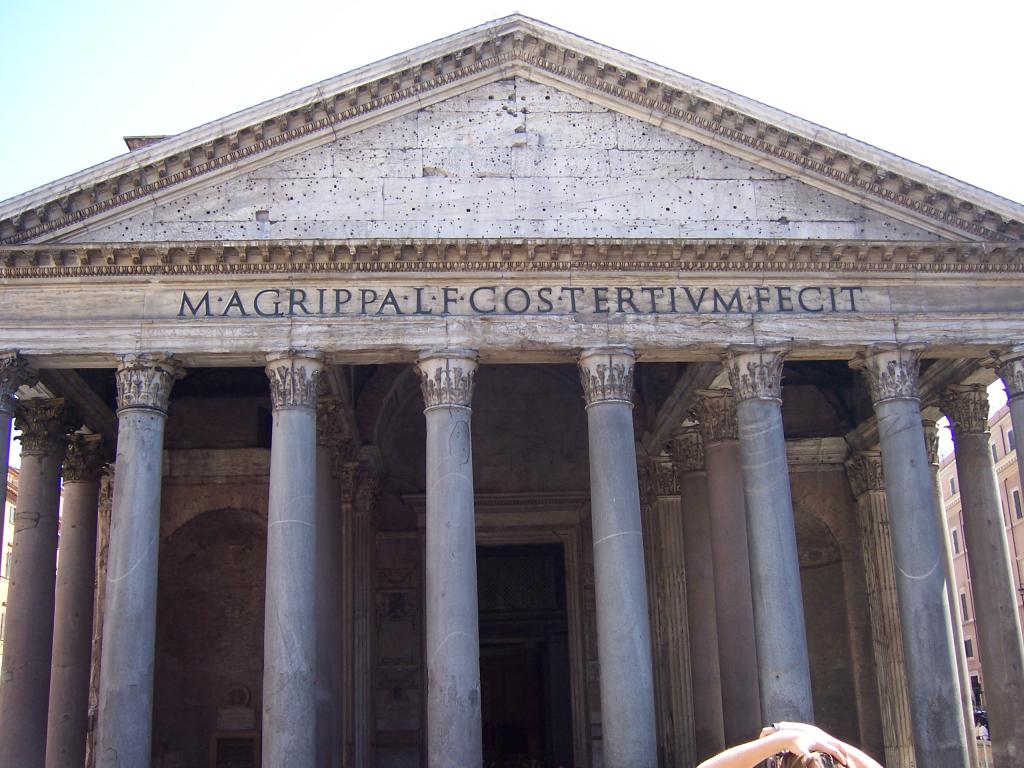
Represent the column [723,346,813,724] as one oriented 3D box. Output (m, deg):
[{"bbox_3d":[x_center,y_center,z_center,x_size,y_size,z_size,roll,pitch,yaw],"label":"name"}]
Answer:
[{"bbox_3d":[7.497,5.805,30.114,2.050,14.100,2.050,-1,-18,-4],"label":"column"}]

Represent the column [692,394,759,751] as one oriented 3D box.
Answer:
[{"bbox_3d":[7.263,7.125,34.033,2.050,14.100,2.050,-1,-18,-4],"label":"column"}]

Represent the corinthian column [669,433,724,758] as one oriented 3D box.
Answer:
[{"bbox_3d":[7.019,8.468,38.027,2.050,14.100,2.050,-1,-18,-4],"label":"corinthian column"}]

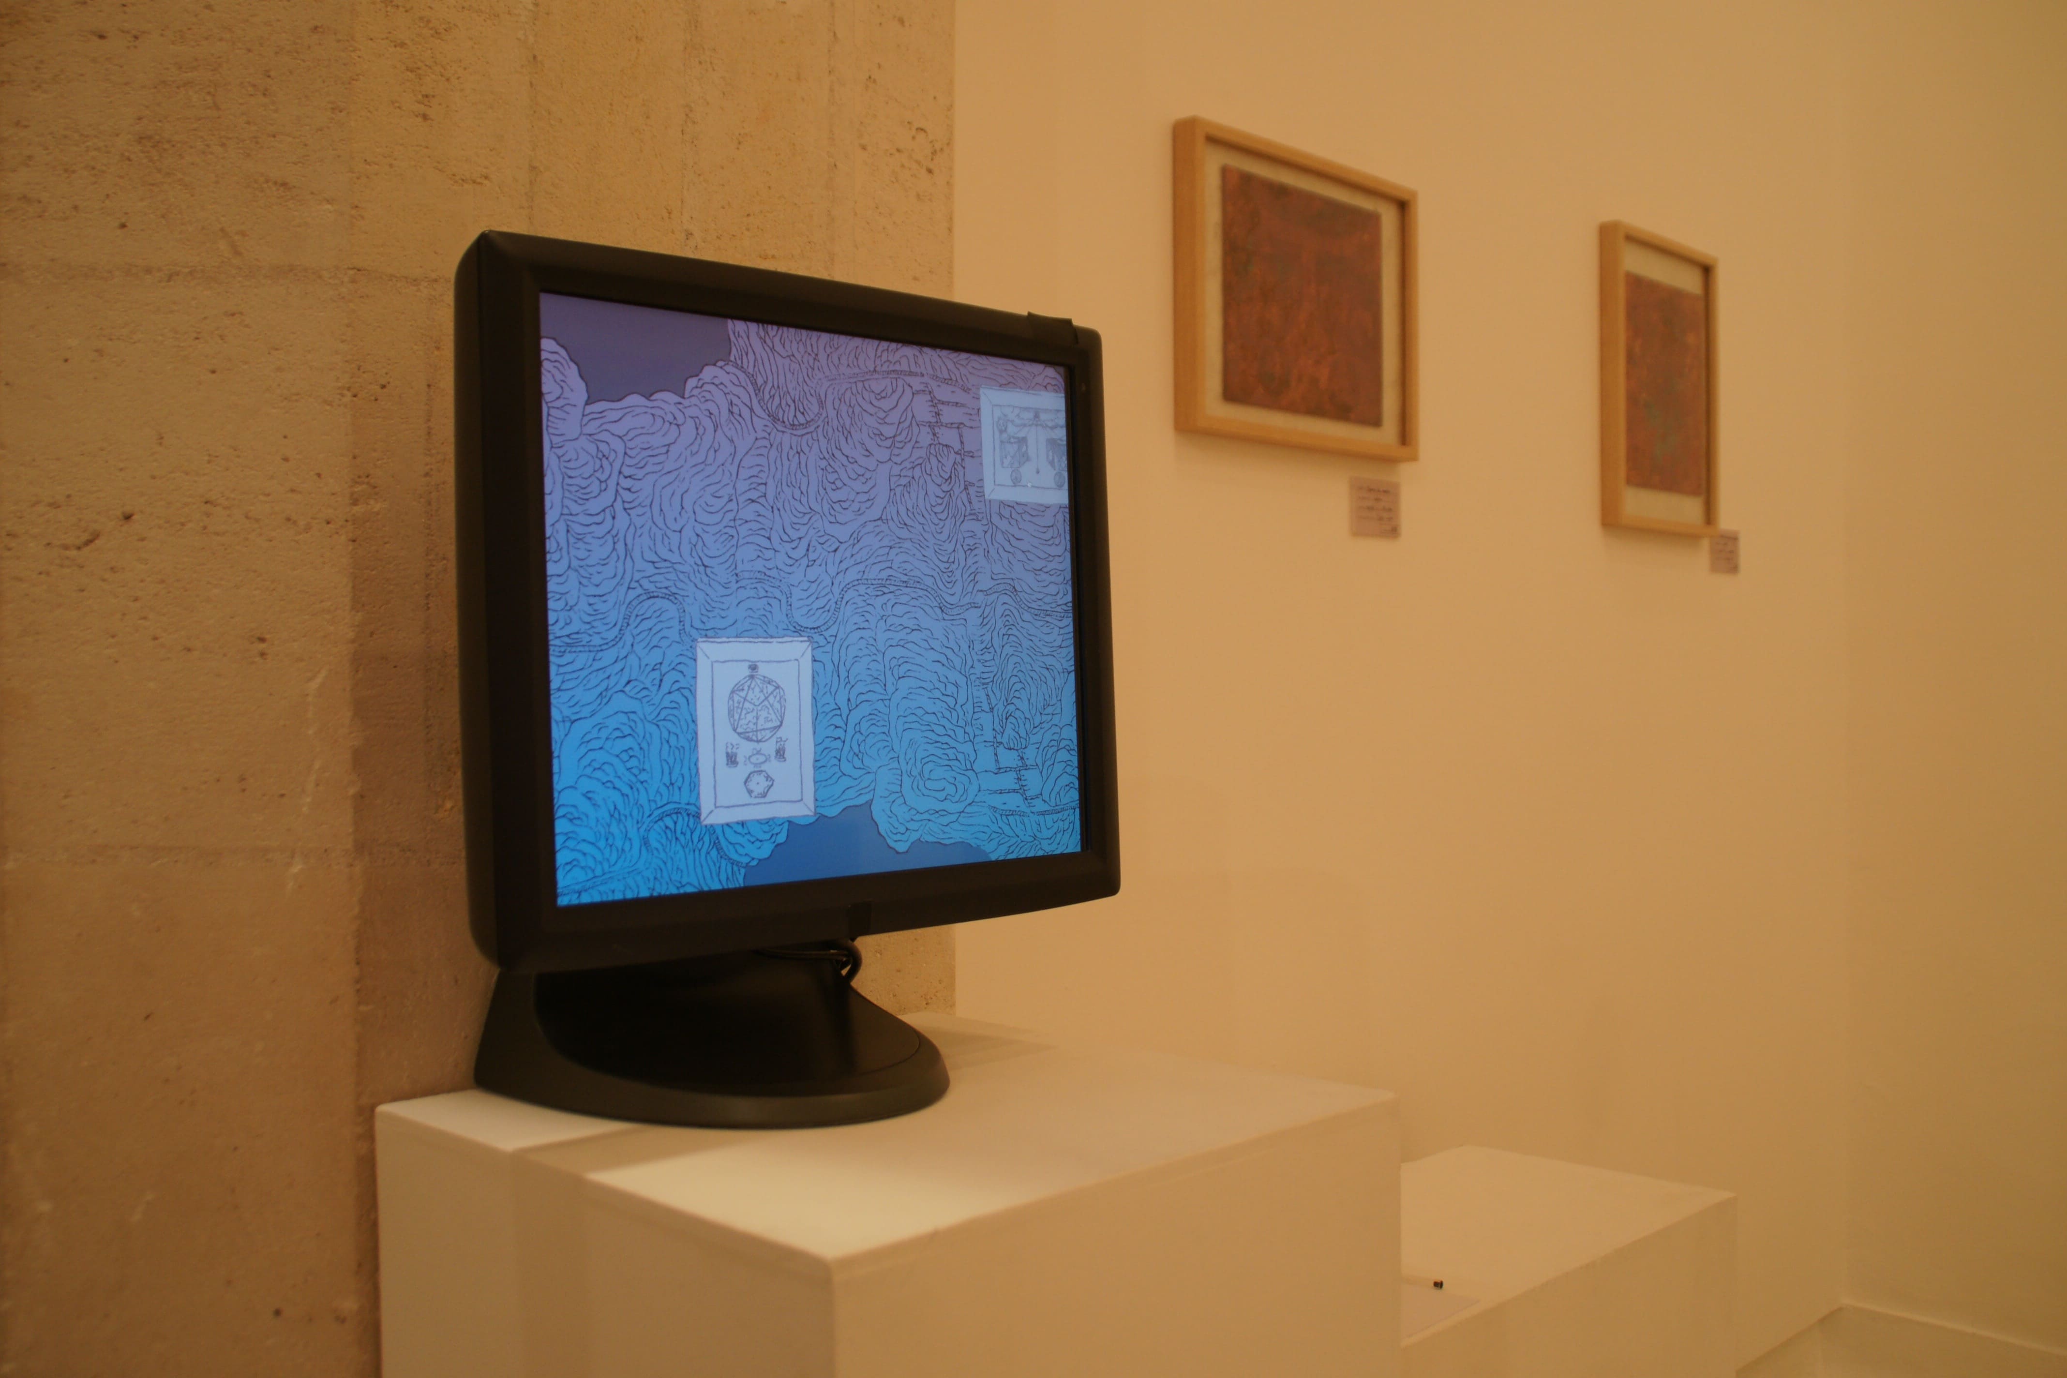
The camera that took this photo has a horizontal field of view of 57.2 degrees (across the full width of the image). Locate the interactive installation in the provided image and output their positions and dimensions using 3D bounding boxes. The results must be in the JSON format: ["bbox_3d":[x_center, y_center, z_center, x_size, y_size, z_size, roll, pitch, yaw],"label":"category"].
[{"bbox_3d":[-0.145,0.002,1.023,0.410,0.424,0.216,-1,1,-43],"label":"interactive installation"}]

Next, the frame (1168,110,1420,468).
[{"bbox_3d":[0.300,-0.426,2.094,0.029,0.318,0.421,0,1,43],"label":"frame"}]

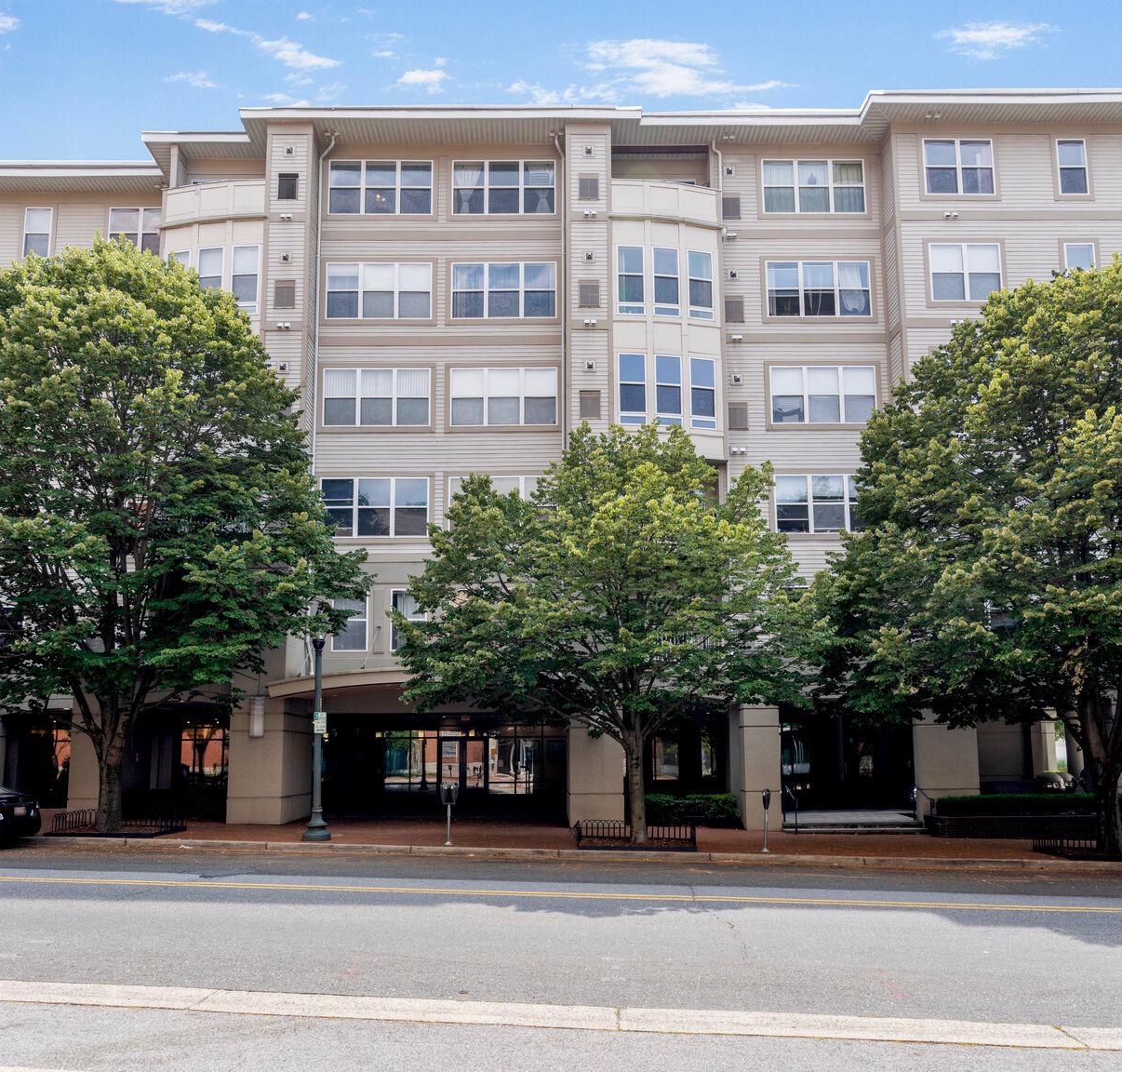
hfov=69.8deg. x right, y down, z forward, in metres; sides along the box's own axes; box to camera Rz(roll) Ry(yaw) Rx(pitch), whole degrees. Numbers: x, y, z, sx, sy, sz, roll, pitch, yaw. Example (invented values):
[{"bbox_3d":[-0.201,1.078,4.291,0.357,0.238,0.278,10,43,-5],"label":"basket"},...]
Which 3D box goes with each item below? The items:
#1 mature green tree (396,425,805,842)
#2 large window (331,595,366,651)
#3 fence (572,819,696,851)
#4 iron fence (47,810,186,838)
[{"bbox_3d":[0.900,2.230,18.300,8.900,9.400,8.400,-1,-10,3],"label":"mature green tree"},{"bbox_3d":[-5.890,2.360,22.300,0.990,1.760,0.120,0,-10,0],"label":"large window"},{"bbox_3d":[1.670,6.710,18.100,2.530,0.500,1.450,-1,-10,3],"label":"fence"},{"bbox_3d":[-10.310,6.690,18.690,2.500,0.500,1.450,-1,-10,3],"label":"iron fence"}]

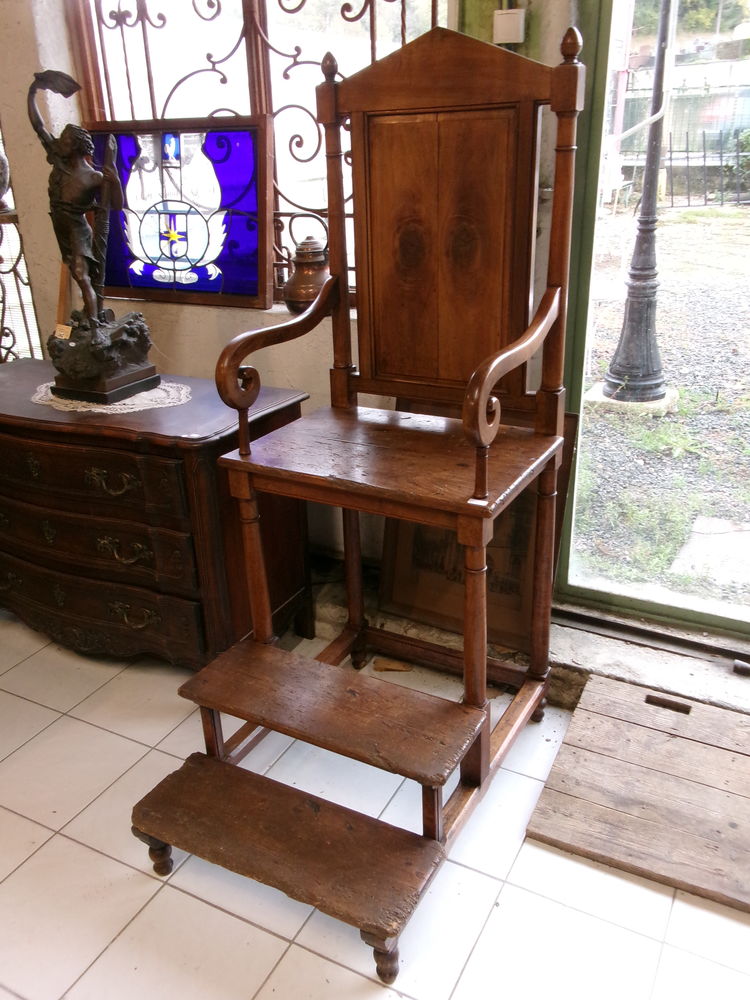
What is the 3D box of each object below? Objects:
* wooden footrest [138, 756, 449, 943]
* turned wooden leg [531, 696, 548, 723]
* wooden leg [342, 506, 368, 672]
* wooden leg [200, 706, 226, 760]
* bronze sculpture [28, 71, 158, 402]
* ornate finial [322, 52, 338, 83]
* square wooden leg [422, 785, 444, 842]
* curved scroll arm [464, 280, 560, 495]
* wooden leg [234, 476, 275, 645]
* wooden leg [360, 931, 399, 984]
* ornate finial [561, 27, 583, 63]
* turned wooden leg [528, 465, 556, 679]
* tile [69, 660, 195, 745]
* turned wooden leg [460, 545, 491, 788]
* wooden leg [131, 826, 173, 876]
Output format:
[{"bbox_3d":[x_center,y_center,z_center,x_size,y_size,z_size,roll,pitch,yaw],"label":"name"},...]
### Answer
[{"bbox_3d":[-0.194,0.695,1.672,0.642,0.036,0.212,11,26,27],"label":"wooden footrest"},{"bbox_3d":[0.443,0.572,2.200,0.040,0.089,0.040,11,26,27],"label":"turned wooden leg"},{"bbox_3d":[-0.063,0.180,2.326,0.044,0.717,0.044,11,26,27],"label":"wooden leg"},{"bbox_3d":[-0.378,0.522,1.893,0.038,0.185,0.036,11,26,27],"label":"wooden leg"},{"bbox_3d":[-0.830,-0.727,2.304,0.244,0.838,0.241,10,26,26],"label":"bronze sculpture"},{"bbox_3d":[-0.102,-0.981,1.833,0.033,0.059,0.033,-1,23,1],"label":"ornate finial"},{"bbox_3d":[0.121,0.610,1.645,0.038,0.185,0.036,11,26,27],"label":"square wooden leg"},{"bbox_3d":[0.283,-0.220,1.641,0.035,0.346,0.446,11,27,28],"label":"curved scroll arm"},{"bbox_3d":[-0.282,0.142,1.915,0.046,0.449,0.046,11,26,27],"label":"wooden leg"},{"bbox_3d":[0.014,0.855,1.513,0.059,0.135,0.045,11,26,27],"label":"wooden leg"},{"bbox_3d":[0.381,-0.881,1.569,0.035,0.062,0.035,11,26,27],"label":"ornate finial"},{"bbox_3d":[0.423,0.196,2.038,0.044,0.613,0.044,11,26,27],"label":"turned wooden leg"},{"bbox_3d":[-0.658,0.579,2.358,0.323,0.010,0.323,10,26,26],"label":"tile"},{"bbox_3d":[0.208,0.358,1.687,0.046,0.600,0.046,-1,23,1],"label":"turned wooden leg"},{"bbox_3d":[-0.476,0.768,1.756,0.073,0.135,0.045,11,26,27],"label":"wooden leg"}]

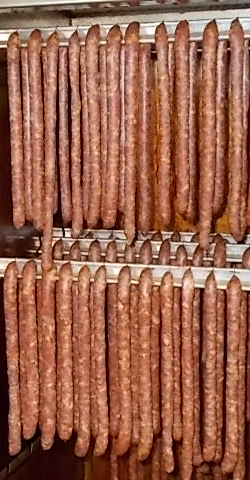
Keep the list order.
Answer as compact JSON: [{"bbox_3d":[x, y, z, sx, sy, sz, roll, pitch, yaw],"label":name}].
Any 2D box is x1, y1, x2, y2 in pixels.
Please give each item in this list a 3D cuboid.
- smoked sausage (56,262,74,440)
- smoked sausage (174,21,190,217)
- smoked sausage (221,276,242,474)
[{"bbox_3d":[-0.117,0.230,1.646,0.032,0.376,0.031,5,11,20],"label":"smoked sausage"},{"bbox_3d":[0.106,-0.218,1.486,0.028,0.355,0.028,3,10,20],"label":"smoked sausage"},{"bbox_3d":[0.200,0.259,1.531,0.030,0.390,0.030,4,10,20],"label":"smoked sausage"}]

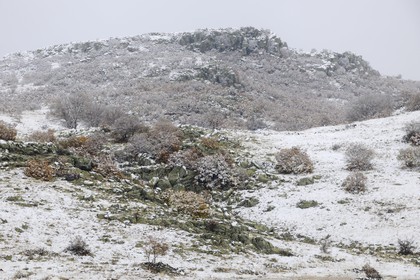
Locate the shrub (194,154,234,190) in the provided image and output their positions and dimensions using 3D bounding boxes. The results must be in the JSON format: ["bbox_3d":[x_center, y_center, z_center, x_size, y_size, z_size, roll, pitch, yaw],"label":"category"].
[{"bbox_3d":[0.265,1.910,96.000,2.281,2.074,2.007,0,-1,0],"label":"shrub"}]

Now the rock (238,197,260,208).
[{"bbox_3d":[1.850,3.003,78.461,0.930,0.529,0.697,0,-2,0],"label":"rock"}]

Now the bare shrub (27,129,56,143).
[{"bbox_3d":[-12.381,-0.331,120.000,2.138,1.008,1.882,0,-1,0],"label":"bare shrub"}]

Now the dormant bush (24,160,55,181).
[{"bbox_3d":[-9.434,1.688,90.367,1.602,1.068,1.442,0,-2,0],"label":"dormant bush"}]

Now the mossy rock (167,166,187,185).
[{"bbox_3d":[-1.969,2.087,96.000,1.140,1.037,0.912,0,-1,0],"label":"mossy rock"}]

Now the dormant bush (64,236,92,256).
[{"bbox_3d":[-5.176,4.192,64.287,1.064,0.760,0.958,0,-2,0],"label":"dormant bush"}]

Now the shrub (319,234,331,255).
[{"bbox_3d":[4.530,4.134,64.613,0.460,0.766,0.414,0,-2,0],"label":"shrub"}]

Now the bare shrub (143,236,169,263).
[{"bbox_3d":[-2.269,4.559,68.000,1.050,1.061,0.924,0,-1,0],"label":"bare shrub"}]

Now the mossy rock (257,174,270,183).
[{"bbox_3d":[2.920,2.102,89.152,0.740,0.401,0.555,0,-2,0],"label":"mossy rock"}]

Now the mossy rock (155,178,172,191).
[{"bbox_3d":[-2.648,2.534,93.000,0.994,0.670,0.795,0,-1,0],"label":"mossy rock"}]

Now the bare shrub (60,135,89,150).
[{"bbox_3d":[-9.375,0.173,113.000,2.148,1.085,1.890,0,-1,0],"label":"bare shrub"}]

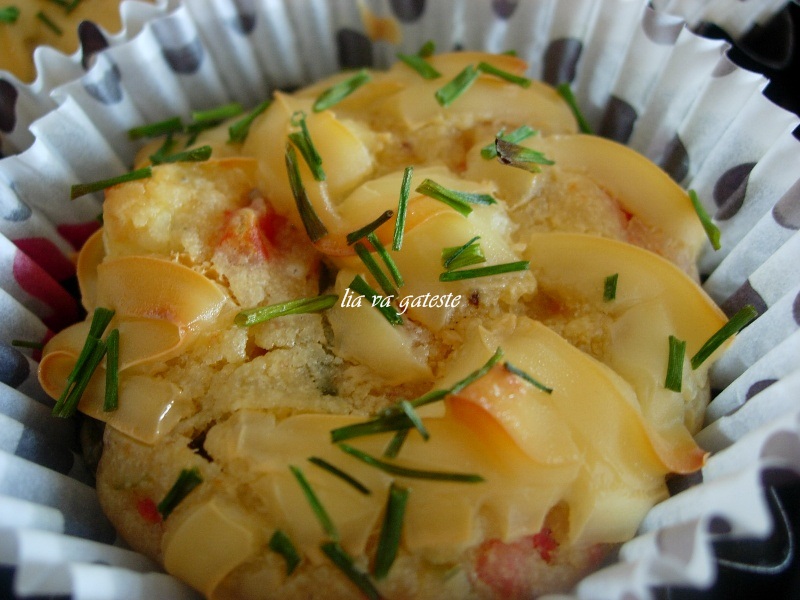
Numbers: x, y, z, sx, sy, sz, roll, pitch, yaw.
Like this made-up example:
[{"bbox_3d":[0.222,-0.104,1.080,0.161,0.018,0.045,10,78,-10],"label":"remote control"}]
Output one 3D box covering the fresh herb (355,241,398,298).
[{"bbox_3d":[-0.003,-0.004,0.123,0.001,0.001,0.009,-33,72,-12],"label":"fresh herb"}]

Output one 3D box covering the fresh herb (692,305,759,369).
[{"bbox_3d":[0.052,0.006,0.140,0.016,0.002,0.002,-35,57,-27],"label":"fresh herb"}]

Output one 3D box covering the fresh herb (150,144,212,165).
[{"bbox_3d":[-0.036,-0.024,0.145,0.009,0.001,0.002,-12,60,-2],"label":"fresh herb"}]

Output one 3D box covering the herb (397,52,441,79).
[{"bbox_3d":[0.003,-0.044,0.163,0.002,0.002,0.012,-23,43,-26],"label":"herb"}]

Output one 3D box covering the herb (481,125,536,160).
[{"bbox_3d":[0.018,-0.026,0.143,0.011,0.001,0.002,-27,53,-23],"label":"herb"}]

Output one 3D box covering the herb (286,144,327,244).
[{"bbox_3d":[-0.015,-0.016,0.133,0.002,0.002,0.017,-18,69,-7],"label":"herb"}]

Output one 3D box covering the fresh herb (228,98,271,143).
[{"bbox_3d":[-0.025,-0.030,0.148,0.002,0.001,0.011,28,60,18],"label":"fresh herb"}]

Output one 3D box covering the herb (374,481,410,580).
[{"bbox_3d":[-0.001,0.031,0.118,0.002,0.002,0.013,9,56,8],"label":"herb"}]

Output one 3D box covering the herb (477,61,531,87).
[{"bbox_3d":[0.019,-0.041,0.160,0.011,0.002,0.002,28,49,27],"label":"herb"}]

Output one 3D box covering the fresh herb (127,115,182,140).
[{"bbox_3d":[-0.042,-0.030,0.151,0.009,0.002,0.002,-22,49,-20],"label":"fresh herb"}]

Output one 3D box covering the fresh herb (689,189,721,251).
[{"bbox_3d":[0.048,-0.013,0.137,0.001,0.001,0.011,-9,63,-10],"label":"fresh herb"}]

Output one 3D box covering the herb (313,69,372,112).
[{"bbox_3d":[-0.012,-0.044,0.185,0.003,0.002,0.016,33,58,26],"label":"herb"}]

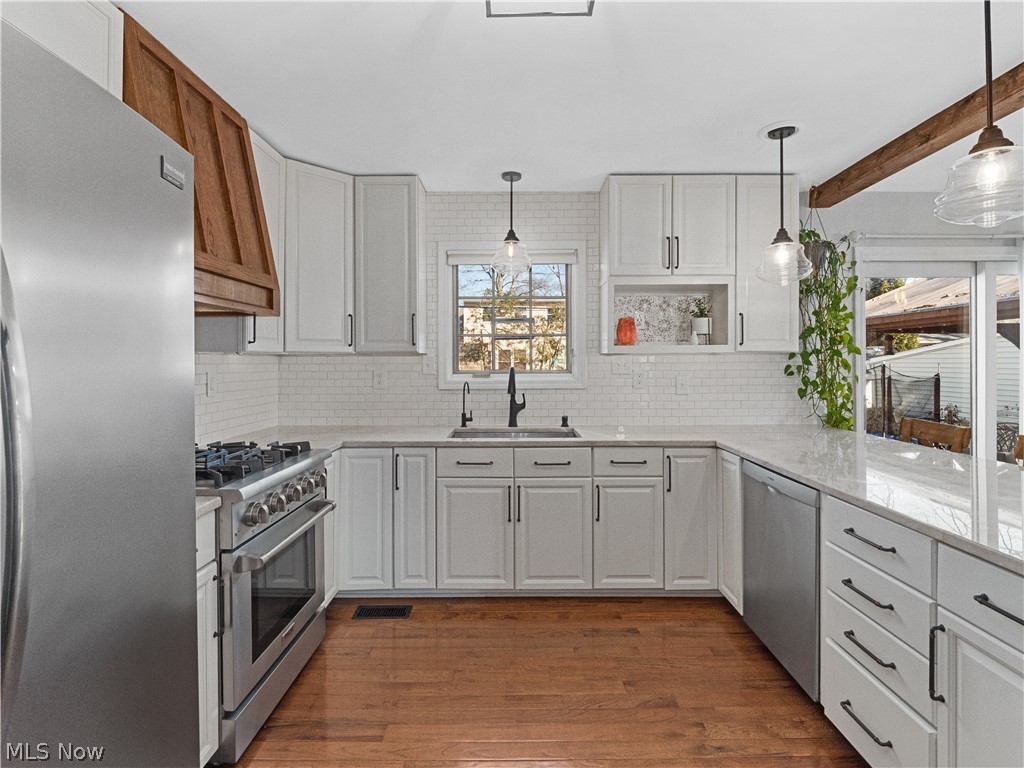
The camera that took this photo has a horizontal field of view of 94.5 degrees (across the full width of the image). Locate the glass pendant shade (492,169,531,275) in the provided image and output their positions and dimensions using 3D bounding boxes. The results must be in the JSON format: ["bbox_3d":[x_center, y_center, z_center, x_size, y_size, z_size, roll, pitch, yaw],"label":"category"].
[{"bbox_3d":[-0.006,-0.987,2.940,0.250,0.620,0.250,0,1,0],"label":"glass pendant shade"}]

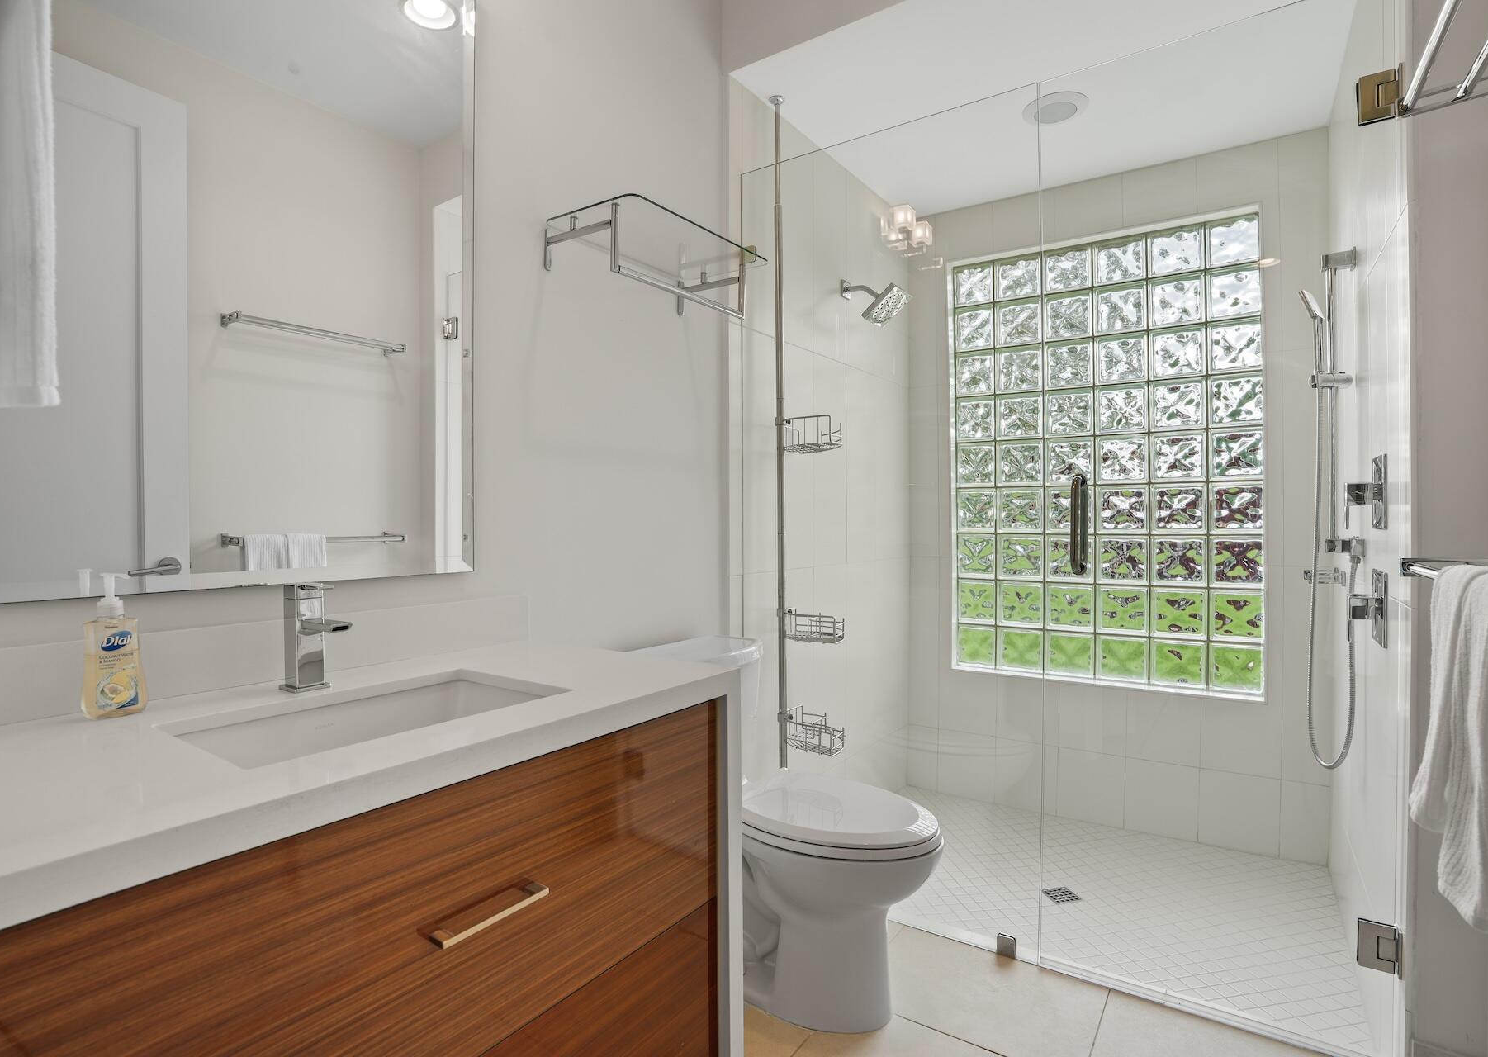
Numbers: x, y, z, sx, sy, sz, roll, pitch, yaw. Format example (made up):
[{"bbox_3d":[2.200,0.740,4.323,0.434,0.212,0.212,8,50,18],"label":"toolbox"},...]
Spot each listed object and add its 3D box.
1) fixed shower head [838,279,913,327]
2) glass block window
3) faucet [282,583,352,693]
[{"bbox_3d":[0.503,-0.879,2.707,0.248,0.186,0.152,0,1,35],"label":"fixed shower head"},{"bbox_3d":[1.449,-0.275,2.929,1.144,1.825,0.090,0,1,34],"label":"glass block window"},{"bbox_3d":[-0.660,0.172,1.091,0.137,0.163,0.050,0,1,36],"label":"faucet"}]

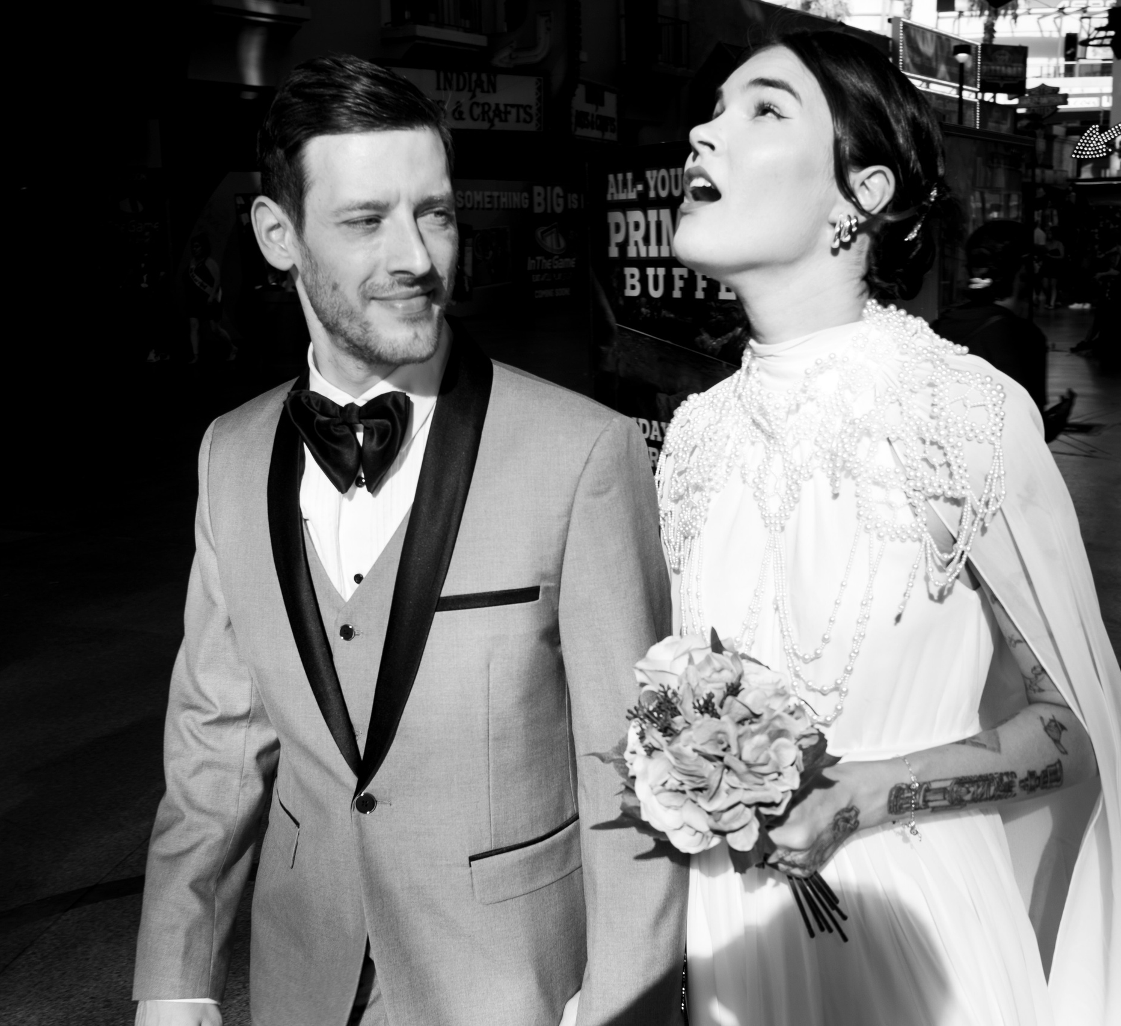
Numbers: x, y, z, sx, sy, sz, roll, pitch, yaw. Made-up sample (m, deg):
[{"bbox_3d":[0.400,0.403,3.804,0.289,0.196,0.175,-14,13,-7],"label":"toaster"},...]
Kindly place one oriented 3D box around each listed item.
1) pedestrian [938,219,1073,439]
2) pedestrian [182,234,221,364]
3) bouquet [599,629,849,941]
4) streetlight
[{"bbox_3d":[1.443,-0.159,5.041,0.500,1.660,0.500,-5,11,-20],"label":"pedestrian"},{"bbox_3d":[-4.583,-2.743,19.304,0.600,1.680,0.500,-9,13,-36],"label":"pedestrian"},{"bbox_3d":[0.155,0.253,1.380,0.210,0.290,0.200,-24,26,16],"label":"bouquet"},{"bbox_3d":[9.444,-8.076,35.365,0.380,5.730,0.380,-1,11,0],"label":"streetlight"}]

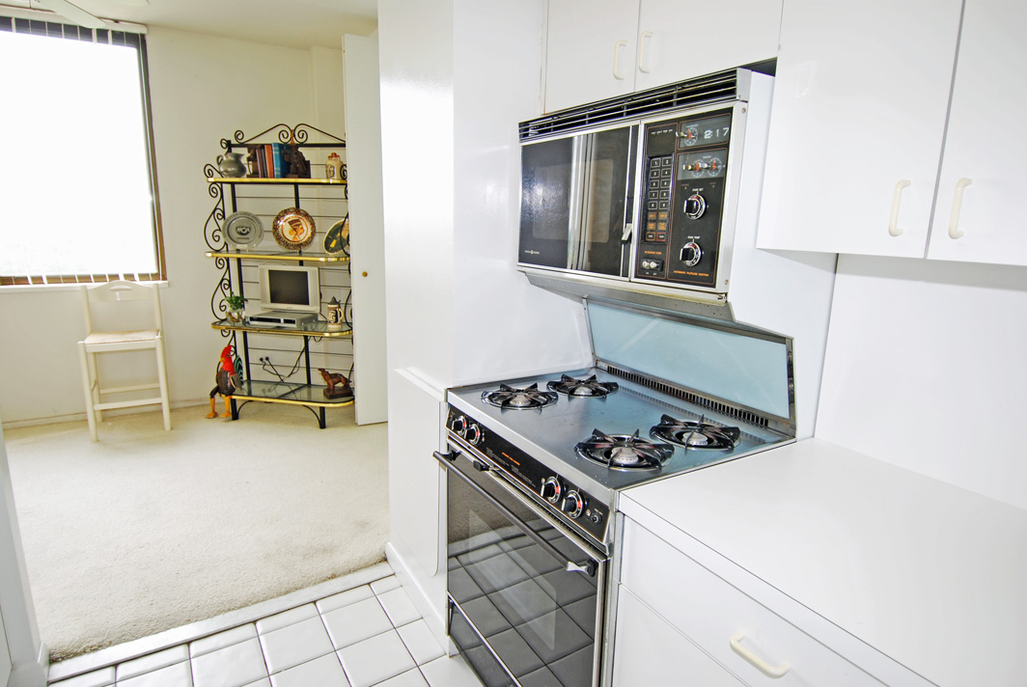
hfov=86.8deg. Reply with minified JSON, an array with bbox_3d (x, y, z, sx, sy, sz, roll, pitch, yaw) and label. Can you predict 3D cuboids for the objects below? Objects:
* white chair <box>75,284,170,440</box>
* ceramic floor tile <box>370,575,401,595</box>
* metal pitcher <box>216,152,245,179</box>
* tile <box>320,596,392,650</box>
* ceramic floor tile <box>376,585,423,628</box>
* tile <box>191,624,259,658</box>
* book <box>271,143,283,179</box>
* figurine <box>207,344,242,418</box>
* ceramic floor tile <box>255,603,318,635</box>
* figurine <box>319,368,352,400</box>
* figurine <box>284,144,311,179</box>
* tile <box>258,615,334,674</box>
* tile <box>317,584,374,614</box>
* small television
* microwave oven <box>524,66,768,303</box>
[{"bbox_3d":[-2.613,0.084,3.660,0.445,0.975,0.470,-5,14,-29],"label":"white chair"},{"bbox_3d":[-0.510,0.974,2.176,0.107,0.010,0.082,-6,14,-31],"label":"ceramic floor tile"},{"bbox_3d":[-2.114,-1.339,4.070,0.205,0.192,0.175,4,12,9],"label":"metal pitcher"},{"bbox_3d":[-0.567,1.016,1.973,0.207,0.010,0.202,-6,14,-31],"label":"tile"},{"bbox_3d":[-0.433,1.002,2.056,0.104,0.010,0.203,-6,14,-31],"label":"ceramic floor tile"},{"bbox_3d":[-0.990,1.019,1.866,0.203,0.010,0.078,-6,14,-32],"label":"tile"},{"bbox_3d":[-1.745,-1.372,4.080,0.055,0.250,0.175,4,12,9],"label":"book"},{"bbox_3d":[-2.081,0.268,3.920,0.155,0.510,0.215,7,13,25],"label":"figurine"},{"bbox_3d":[-0.819,1.008,1.978,0.204,0.010,0.074,-6,14,-31],"label":"ceramic floor tile"},{"bbox_3d":[-1.296,0.293,3.970,0.200,0.215,0.112,-6,14,-34],"label":"figurine"},{"bbox_3d":[-1.451,-1.202,3.623,0.115,0.232,0.140,4,12,10],"label":"figurine"},{"bbox_3d":[-0.740,1.028,1.856,0.203,0.010,0.206,-6,14,-32],"label":"tile"},{"bbox_3d":[-0.643,0.989,2.089,0.206,0.010,0.076,-6,14,-31],"label":"tile"},{"bbox_3d":[-1.575,-0.385,3.879,0.460,0.330,0.080,4,12,10],"label":"small television"},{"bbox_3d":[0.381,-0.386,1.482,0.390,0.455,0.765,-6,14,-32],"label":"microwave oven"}]

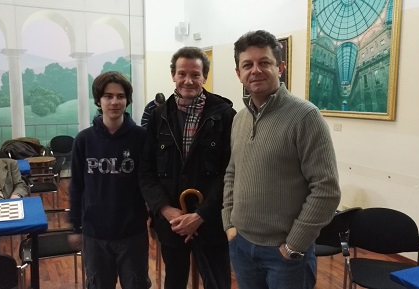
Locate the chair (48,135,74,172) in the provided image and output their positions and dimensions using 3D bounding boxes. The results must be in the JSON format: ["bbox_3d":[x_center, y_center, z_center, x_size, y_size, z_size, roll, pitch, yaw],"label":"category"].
[{"bbox_3d":[-2.480,0.305,6.320,0.580,0.840,0.560,-4,8,-27],"label":"chair"}]

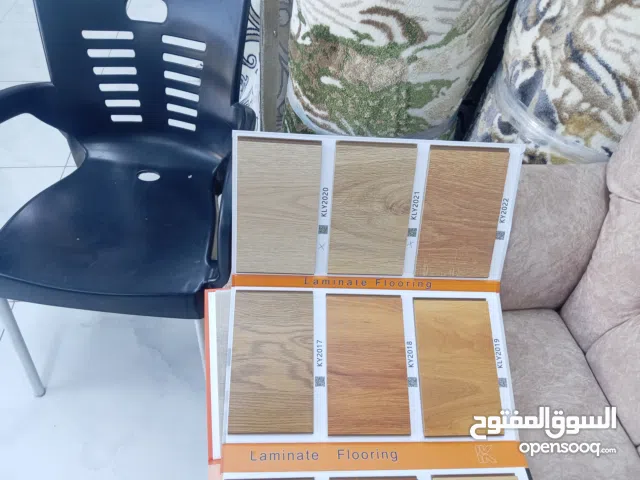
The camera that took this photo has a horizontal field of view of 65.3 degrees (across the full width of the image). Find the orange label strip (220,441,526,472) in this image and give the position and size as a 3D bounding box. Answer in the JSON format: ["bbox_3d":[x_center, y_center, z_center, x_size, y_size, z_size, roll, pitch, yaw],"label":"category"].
[{"bbox_3d":[0.081,0.294,0.677,0.420,0.005,0.036,3,47,-8],"label":"orange label strip"}]

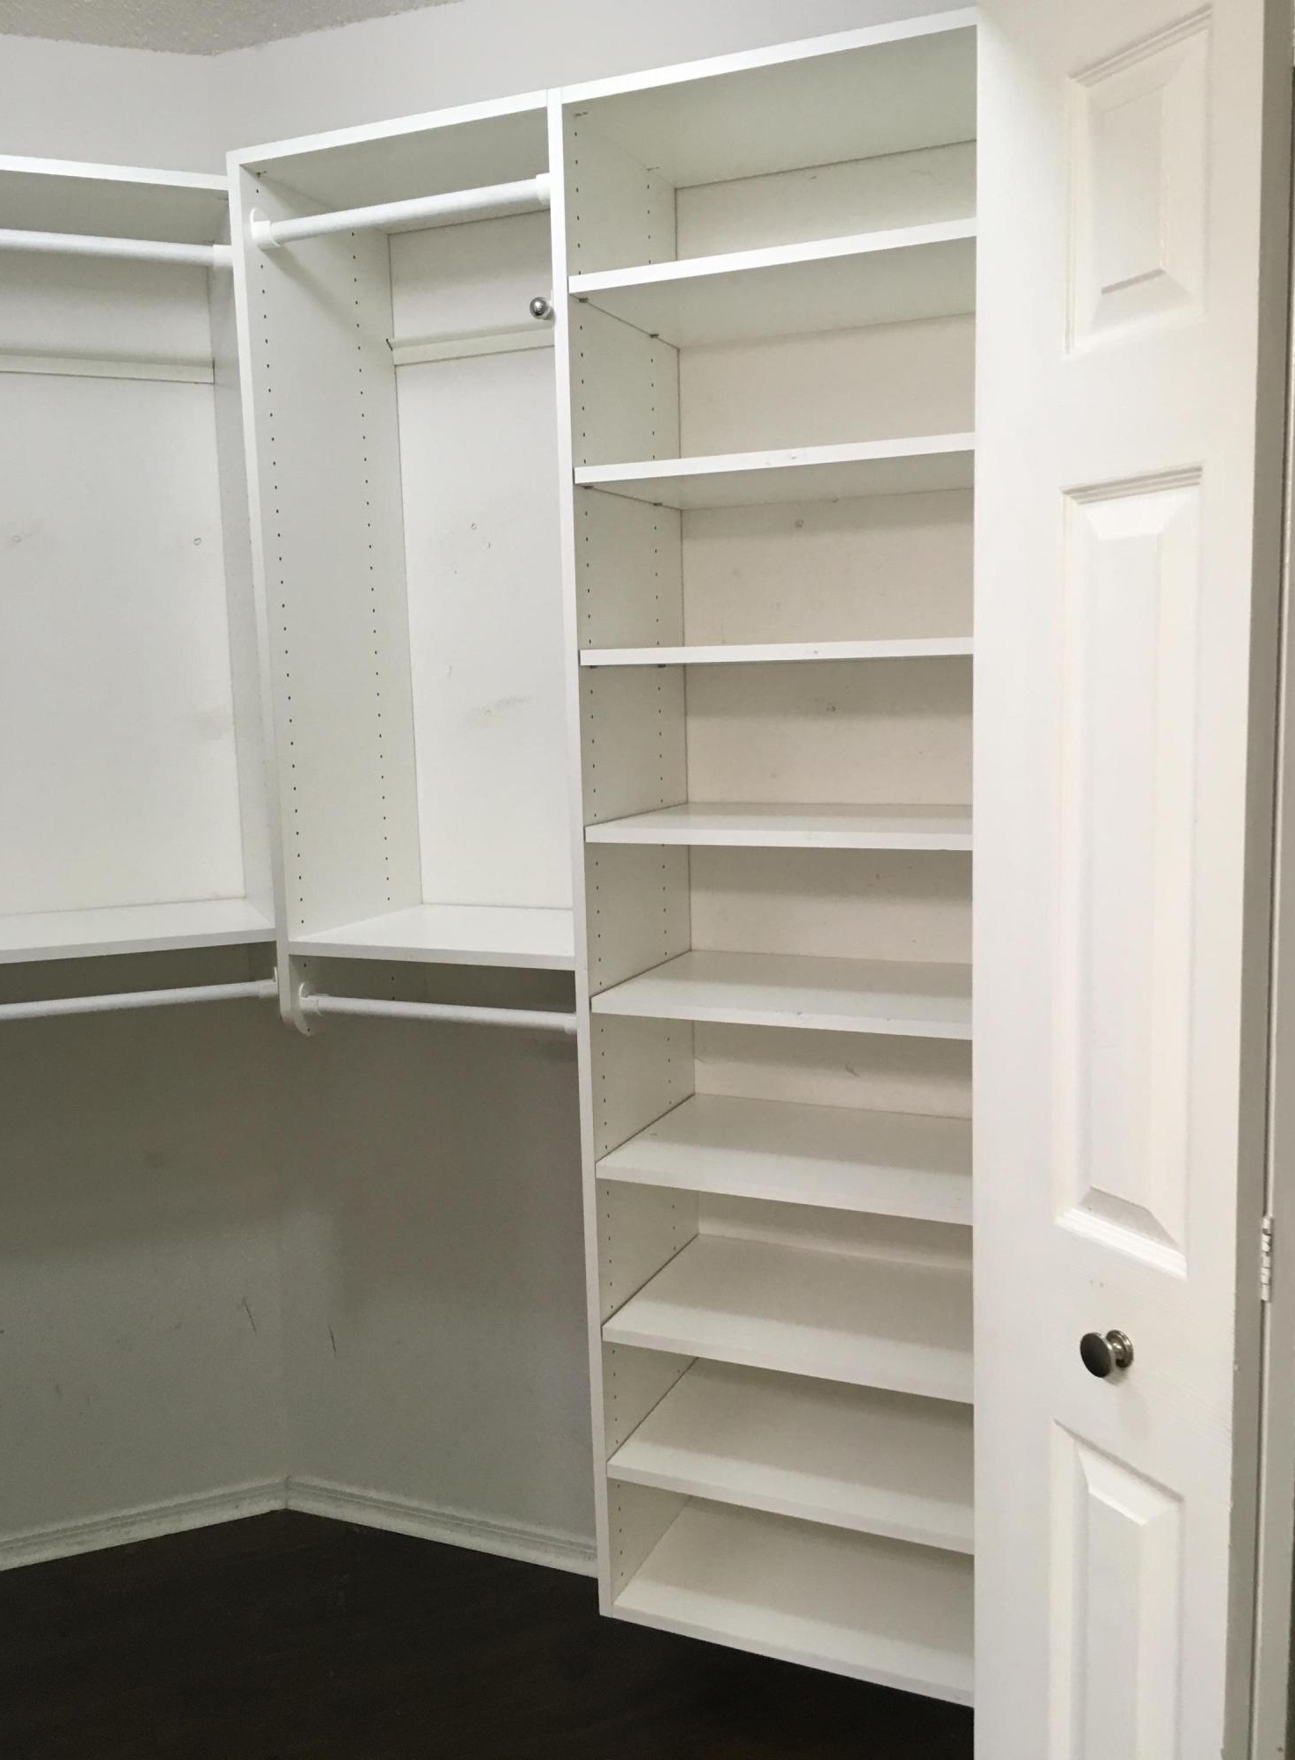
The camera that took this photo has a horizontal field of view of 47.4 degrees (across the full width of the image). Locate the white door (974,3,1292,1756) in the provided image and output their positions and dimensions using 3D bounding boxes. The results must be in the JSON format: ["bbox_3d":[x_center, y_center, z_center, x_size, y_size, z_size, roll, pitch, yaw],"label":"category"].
[{"bbox_3d":[0.393,0.269,1.268,0.035,2.020,0.299,-6,9,-28],"label":"white door"}]

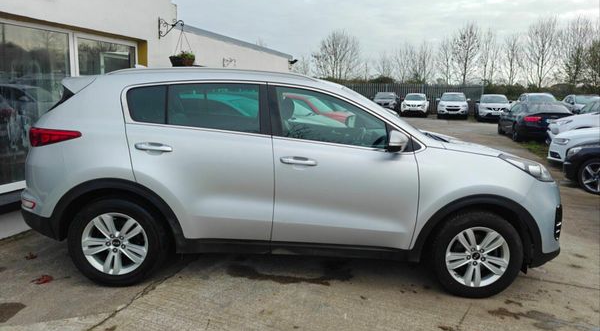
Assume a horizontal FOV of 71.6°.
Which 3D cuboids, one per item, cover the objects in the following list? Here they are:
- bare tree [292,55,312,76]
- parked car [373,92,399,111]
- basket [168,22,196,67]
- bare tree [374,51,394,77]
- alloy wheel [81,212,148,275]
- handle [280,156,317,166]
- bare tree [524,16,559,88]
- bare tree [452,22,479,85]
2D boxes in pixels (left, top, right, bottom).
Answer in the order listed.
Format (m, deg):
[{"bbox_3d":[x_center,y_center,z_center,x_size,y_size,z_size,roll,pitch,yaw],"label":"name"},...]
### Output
[{"bbox_3d":[0.277,-13.615,64.611,3.074,7.010,3.074,2,10,0],"label":"bare tree"},{"bbox_3d":[6.392,-4.647,30.930,1.830,1.620,4.400,5,11,16],"label":"parked car"},{"bbox_3d":[-1.720,-1.749,6.120,0.390,0.630,0.390,5,11,16],"label":"basket"},{"bbox_3d":[11.139,-11.955,56.721,2.964,7.194,2.964,2,10,0],"label":"bare tree"},{"bbox_3d":[-1.348,0.564,3.121,0.470,0.470,0.180,2,11,-1],"label":"alloy wheel"},{"bbox_3d":[-0.005,-0.029,2.921,0.250,0.055,0.050,2,11,-1],"label":"handle"},{"bbox_3d":[24.922,-10.043,42.683,3.410,10.000,3.410,6,11,16],"label":"bare tree"},{"bbox_3d":[17.970,-10.429,44.682,2.940,9.440,2.940,6,11,16],"label":"bare tree"}]

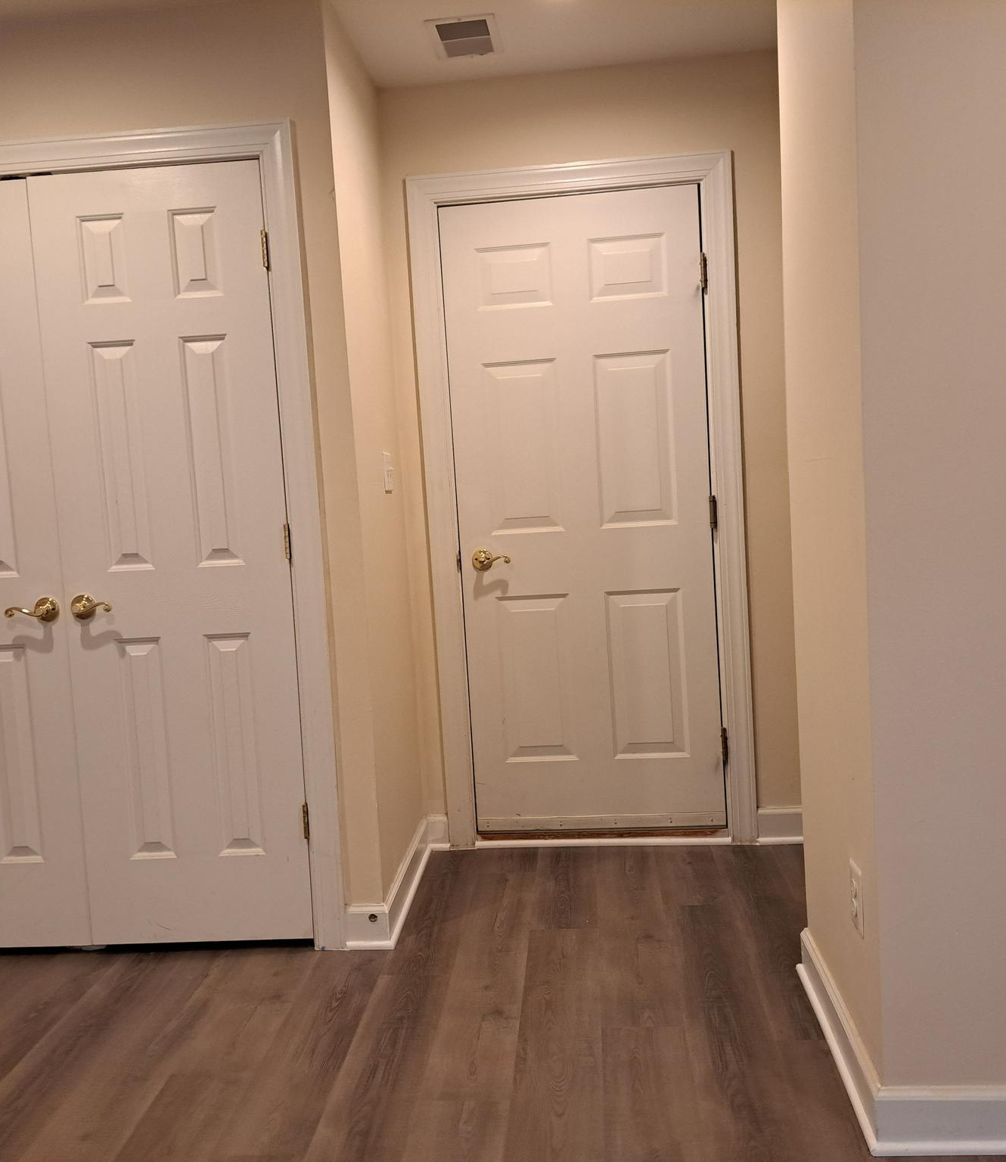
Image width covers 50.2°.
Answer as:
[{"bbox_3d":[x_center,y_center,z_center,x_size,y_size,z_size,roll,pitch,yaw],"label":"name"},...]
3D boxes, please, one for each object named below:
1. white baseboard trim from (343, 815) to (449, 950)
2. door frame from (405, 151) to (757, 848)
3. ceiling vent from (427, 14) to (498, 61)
[{"bbox_3d":[-0.293,0.871,3.179,0.172,0.118,0.775,-3,5,5],"label":"white baseboard trim"},{"bbox_3d":[0.265,-0.213,3.455,1.005,2.164,0.090,-3,5,5],"label":"door frame"},{"bbox_3d":[-0.104,-1.526,3.040,0.193,0.020,0.264,-3,5,5],"label":"ceiling vent"}]

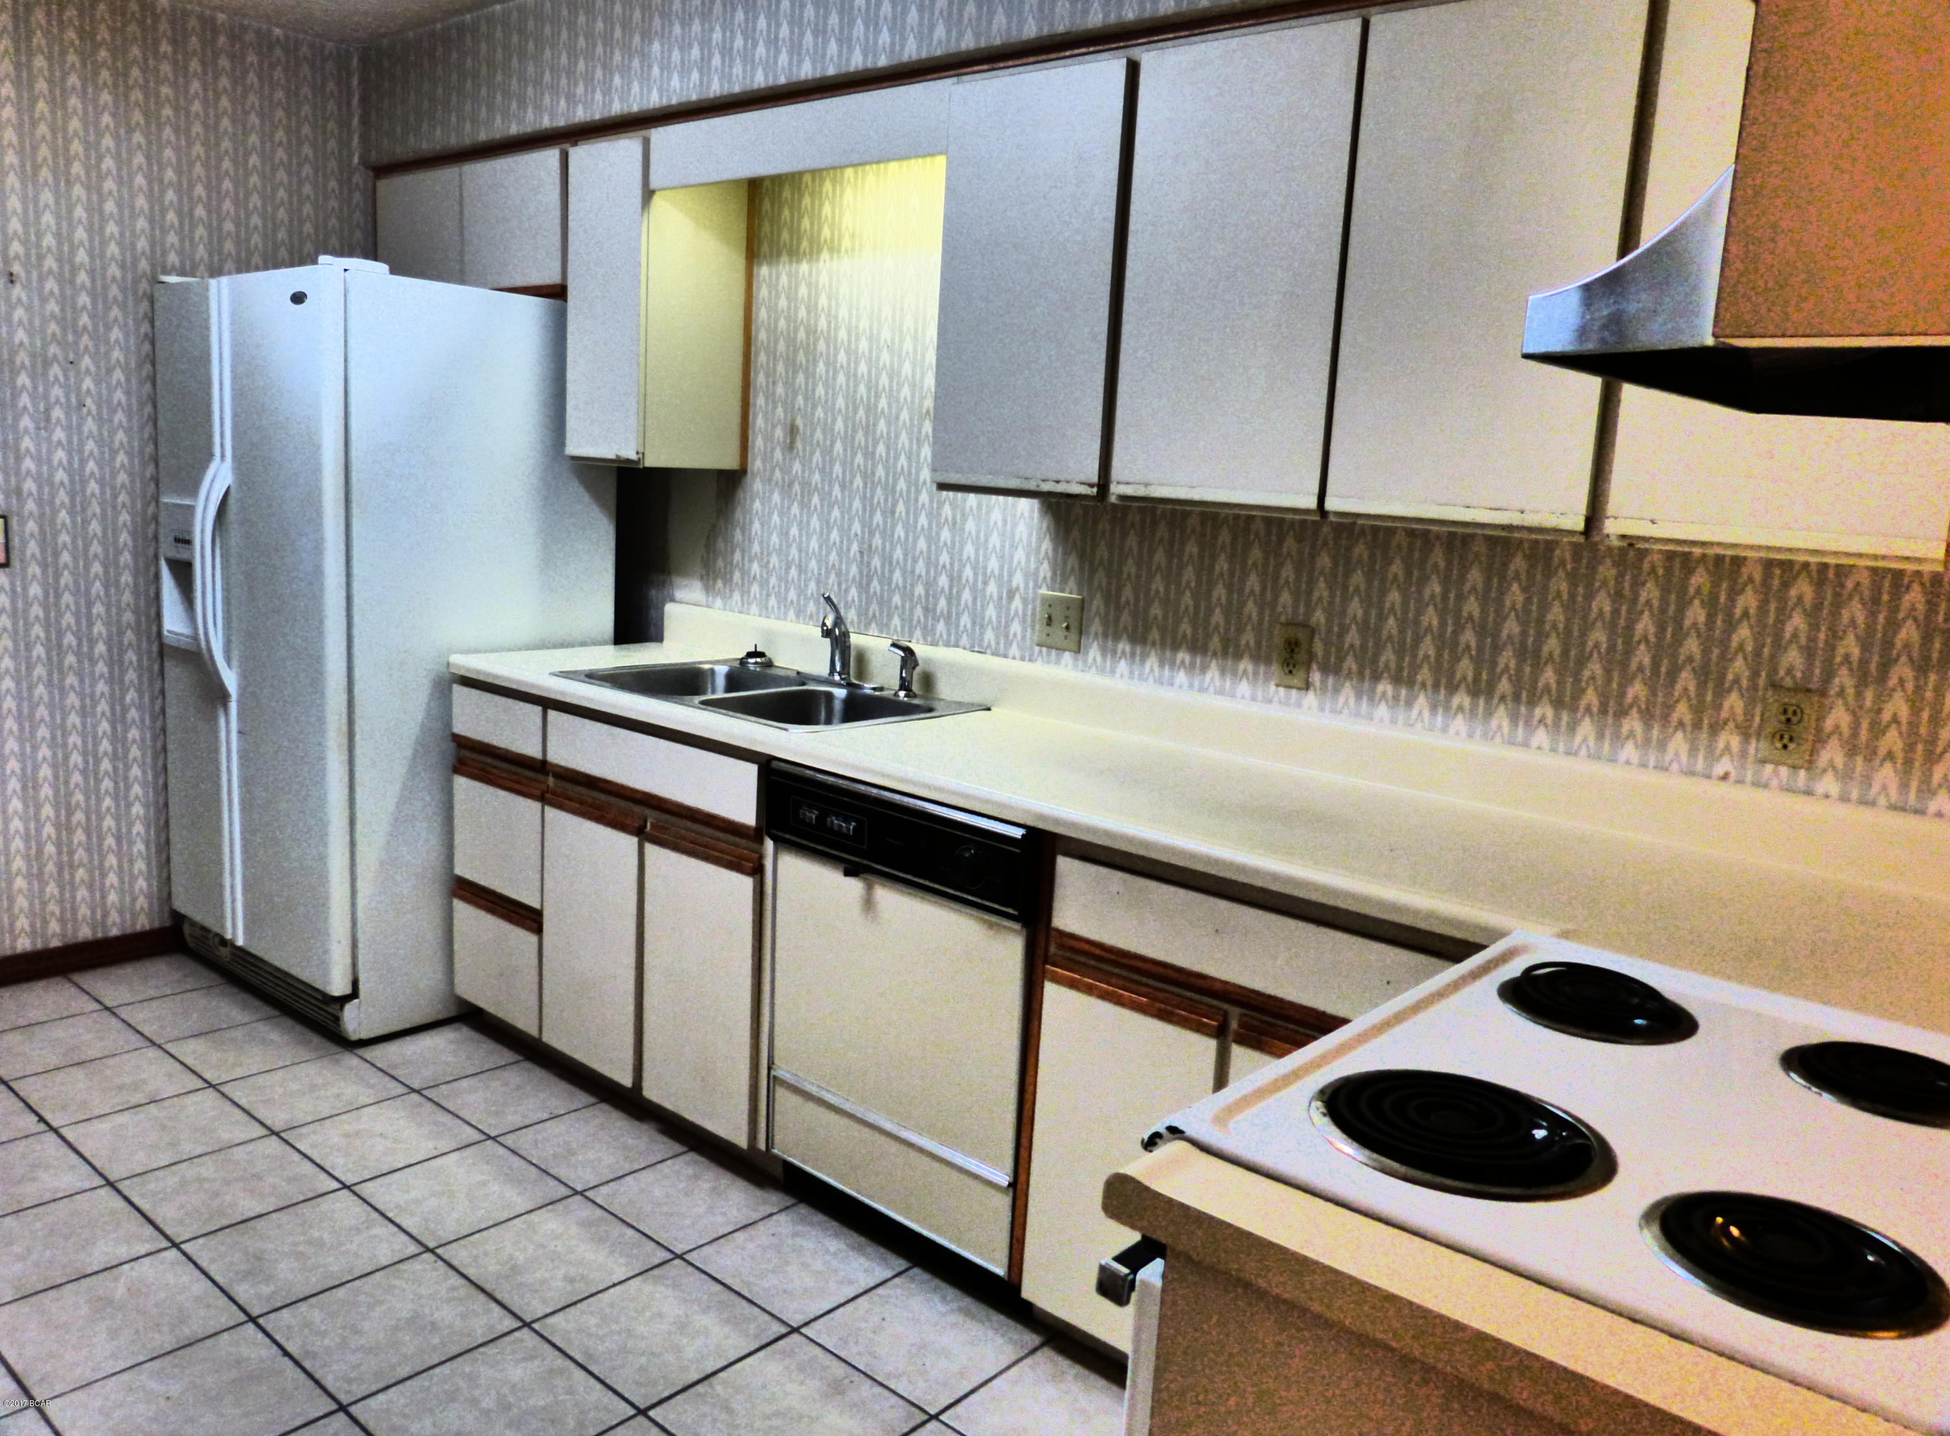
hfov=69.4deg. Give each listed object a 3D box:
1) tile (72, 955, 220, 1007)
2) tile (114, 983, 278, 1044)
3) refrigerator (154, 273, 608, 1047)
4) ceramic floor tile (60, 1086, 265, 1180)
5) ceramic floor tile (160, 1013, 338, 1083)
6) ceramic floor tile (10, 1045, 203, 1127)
[{"bbox_3d":[-2.142,0.686,3.674,0.304,0.010,0.300,11,12,40],"label":"tile"},{"bbox_3d":[-1.908,0.730,3.476,0.304,0.010,0.300,11,12,40],"label":"tile"},{"bbox_3d":[-1.555,-0.201,3.702,0.893,1.792,0.800,11,12,40],"label":"refrigerator"},{"bbox_3d":[-1.637,0.843,2.853,0.304,0.010,0.300,11,12,40],"label":"ceramic floor tile"},{"bbox_3d":[-1.676,0.773,3.278,0.304,0.010,0.301,11,12,40],"label":"ceramic floor tile"},{"bbox_3d":[-1.871,0.799,3.051,0.304,0.010,0.300,11,12,40],"label":"ceramic floor tile"}]

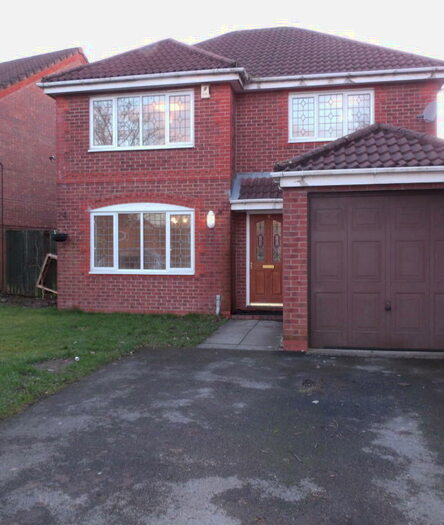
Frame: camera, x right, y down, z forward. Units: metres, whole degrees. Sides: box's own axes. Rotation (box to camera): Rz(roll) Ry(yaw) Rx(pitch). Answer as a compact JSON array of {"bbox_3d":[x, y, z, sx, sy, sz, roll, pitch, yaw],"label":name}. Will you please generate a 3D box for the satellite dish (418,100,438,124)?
[{"bbox_3d":[4.056,-2.969,9.546,0.320,0.410,0.420,0,1,-22],"label":"satellite dish"}]

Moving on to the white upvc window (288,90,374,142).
[{"bbox_3d":[2.283,-3.049,10.169,1.750,1.050,0.100,0,1,11],"label":"white upvc window"}]

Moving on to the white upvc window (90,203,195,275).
[{"bbox_3d":[-1.704,-0.504,10.324,2.340,1.510,0.100,0,1,11],"label":"white upvc window"}]

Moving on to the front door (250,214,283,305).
[{"bbox_3d":[1.020,-0.056,10.466,0.830,1.980,0.080,0,1,11],"label":"front door"}]

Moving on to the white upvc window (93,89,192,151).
[{"bbox_3d":[-1.705,-2.976,10.294,2.345,1.180,0.100,0,1,11],"label":"white upvc window"}]

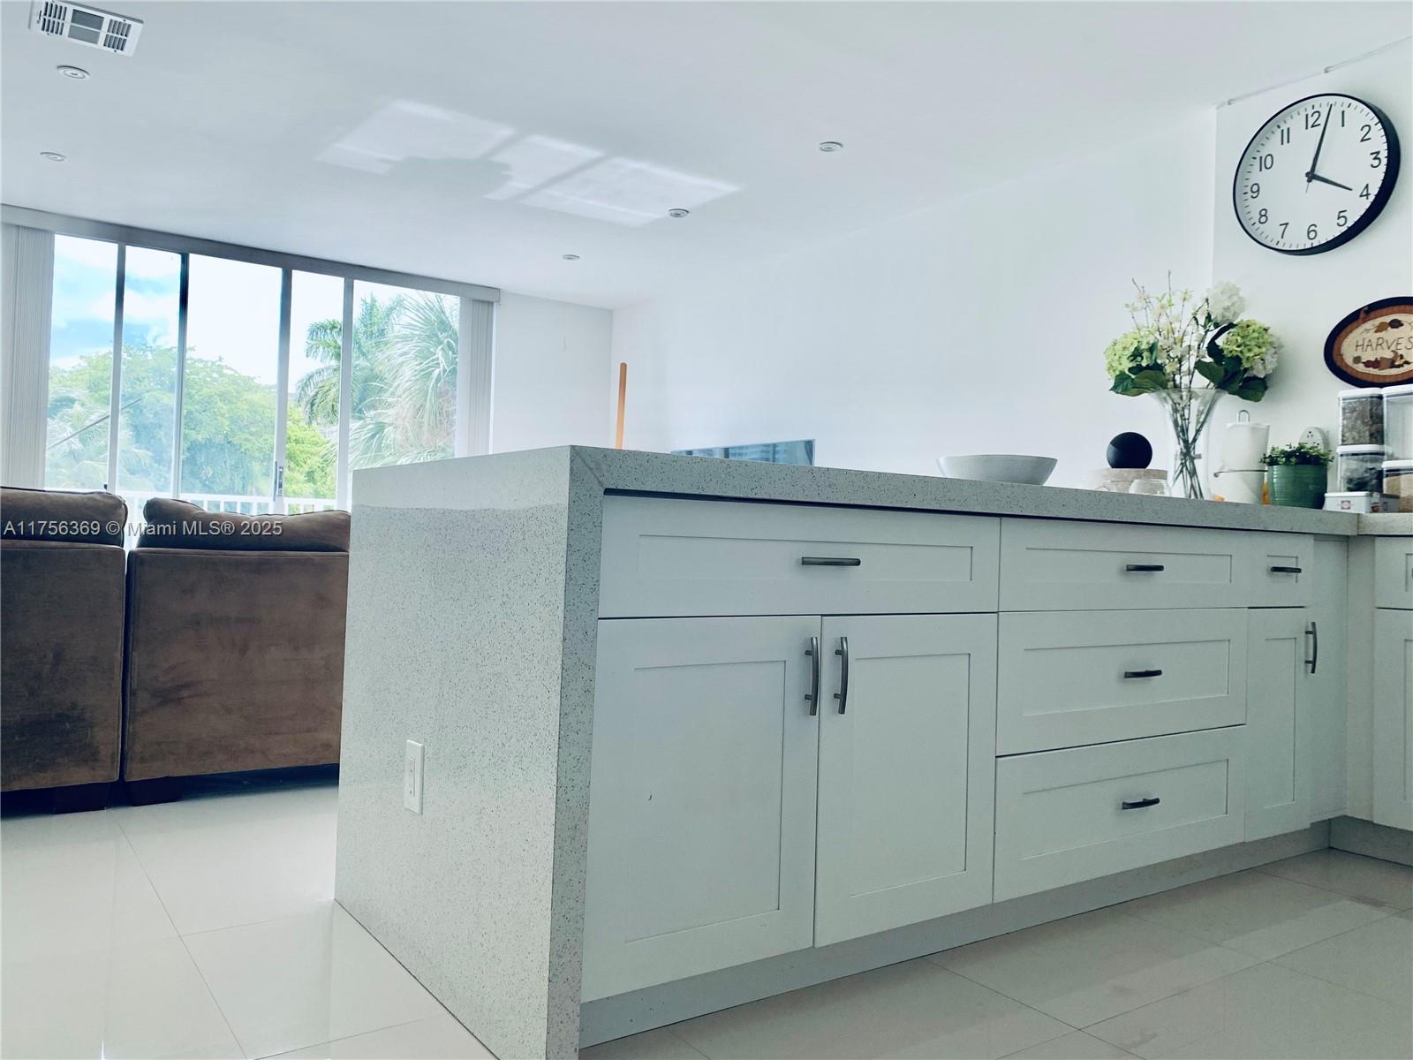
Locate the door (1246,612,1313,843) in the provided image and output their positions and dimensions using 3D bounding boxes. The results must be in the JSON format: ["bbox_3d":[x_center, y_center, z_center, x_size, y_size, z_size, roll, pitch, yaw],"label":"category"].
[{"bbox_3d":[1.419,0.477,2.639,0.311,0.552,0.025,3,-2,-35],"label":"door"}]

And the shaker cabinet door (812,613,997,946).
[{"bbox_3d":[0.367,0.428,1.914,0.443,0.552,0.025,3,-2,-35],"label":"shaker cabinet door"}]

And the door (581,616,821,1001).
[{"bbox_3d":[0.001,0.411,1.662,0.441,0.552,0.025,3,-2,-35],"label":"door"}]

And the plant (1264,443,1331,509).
[{"bbox_3d":[1.628,-0.134,2.923,0.182,0.204,0.182,3,-2,-35],"label":"plant"}]

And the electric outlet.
[{"bbox_3d":[-0.537,0.458,1.948,0.008,0.126,0.079,3,-2,-35],"label":"electric outlet"}]

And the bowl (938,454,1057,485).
[{"bbox_3d":[0.701,-0.119,2.558,0.290,0.102,0.290,2,-1,0],"label":"bowl"}]

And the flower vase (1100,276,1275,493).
[{"bbox_3d":[1.518,-0.405,3.329,0.551,0.758,0.441,1,-1,24],"label":"flower vase"}]

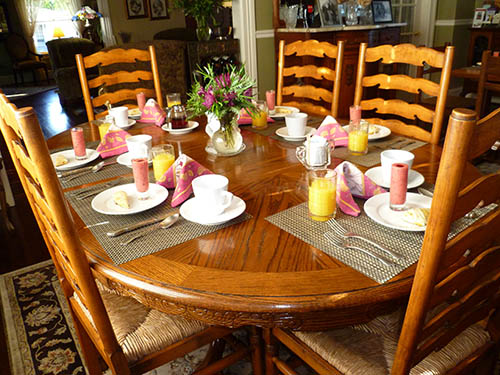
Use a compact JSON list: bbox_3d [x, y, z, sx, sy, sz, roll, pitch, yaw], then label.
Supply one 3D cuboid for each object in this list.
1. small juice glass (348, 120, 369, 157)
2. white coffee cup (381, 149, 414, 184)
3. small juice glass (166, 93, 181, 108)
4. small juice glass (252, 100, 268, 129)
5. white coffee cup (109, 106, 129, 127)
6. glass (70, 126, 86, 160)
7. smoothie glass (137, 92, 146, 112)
[{"bbox_3d":[0.361,-0.164,1.345,0.067,0.106,0.067,4,25,15],"label":"small juice glass"},{"bbox_3d":[0.409,-0.055,1.120,0.088,0.080,0.108,11,28,27],"label":"white coffee cup"},{"bbox_3d":[-0.351,-0.386,1.904,0.067,0.105,0.067,-7,25,-9],"label":"small juice glass"},{"bbox_3d":[0.045,-0.318,1.759,0.067,0.104,0.067,-3,24,0],"label":"small juice glass"},{"bbox_3d":[-0.595,-0.322,1.851,0.115,0.074,0.090,-18,28,-31],"label":"white coffee cup"},{"bbox_3d":[-0.606,-0.156,1.433,0.050,0.106,0.050,-3,24,0],"label":"glass"},{"bbox_3d":[-0.504,-0.390,1.906,0.042,0.105,0.042,-9,25,-13],"label":"smoothie glass"}]

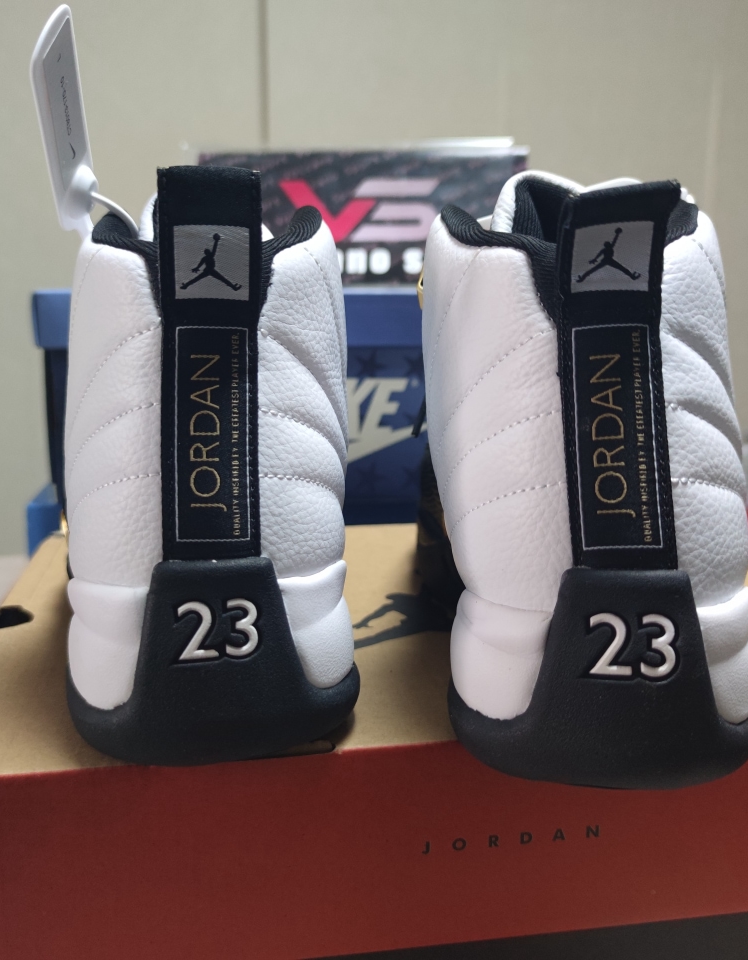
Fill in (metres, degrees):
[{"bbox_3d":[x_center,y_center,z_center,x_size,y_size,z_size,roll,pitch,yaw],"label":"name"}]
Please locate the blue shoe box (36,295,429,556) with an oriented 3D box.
[{"bbox_3d":[-0.033,-0.074,0.657,0.354,0.125,0.228,-1,13,-5],"label":"blue shoe box"}]

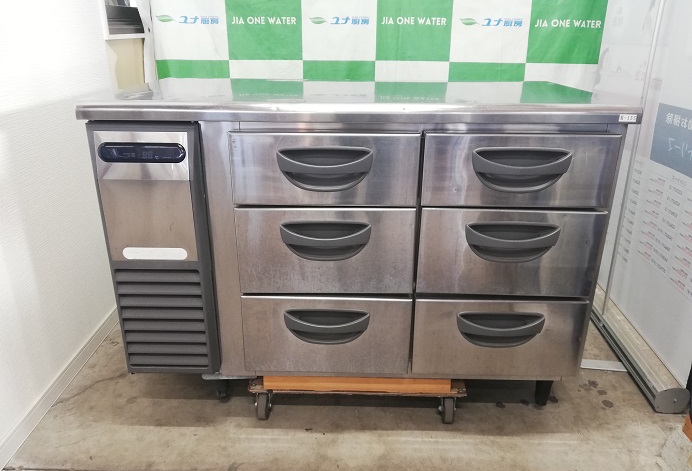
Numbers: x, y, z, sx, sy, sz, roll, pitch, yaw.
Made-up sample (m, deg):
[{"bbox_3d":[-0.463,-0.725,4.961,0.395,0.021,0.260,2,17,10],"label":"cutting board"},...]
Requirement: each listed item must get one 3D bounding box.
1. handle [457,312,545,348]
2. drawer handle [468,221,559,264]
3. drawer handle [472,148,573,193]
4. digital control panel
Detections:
[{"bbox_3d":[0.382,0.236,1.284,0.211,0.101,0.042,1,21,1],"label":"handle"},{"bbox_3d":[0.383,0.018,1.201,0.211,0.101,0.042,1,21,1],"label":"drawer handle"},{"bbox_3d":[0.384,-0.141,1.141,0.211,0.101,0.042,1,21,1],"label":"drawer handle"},{"bbox_3d":[-0.449,-0.181,1.144,0.196,0.048,0.020,1,21,1],"label":"digital control panel"}]

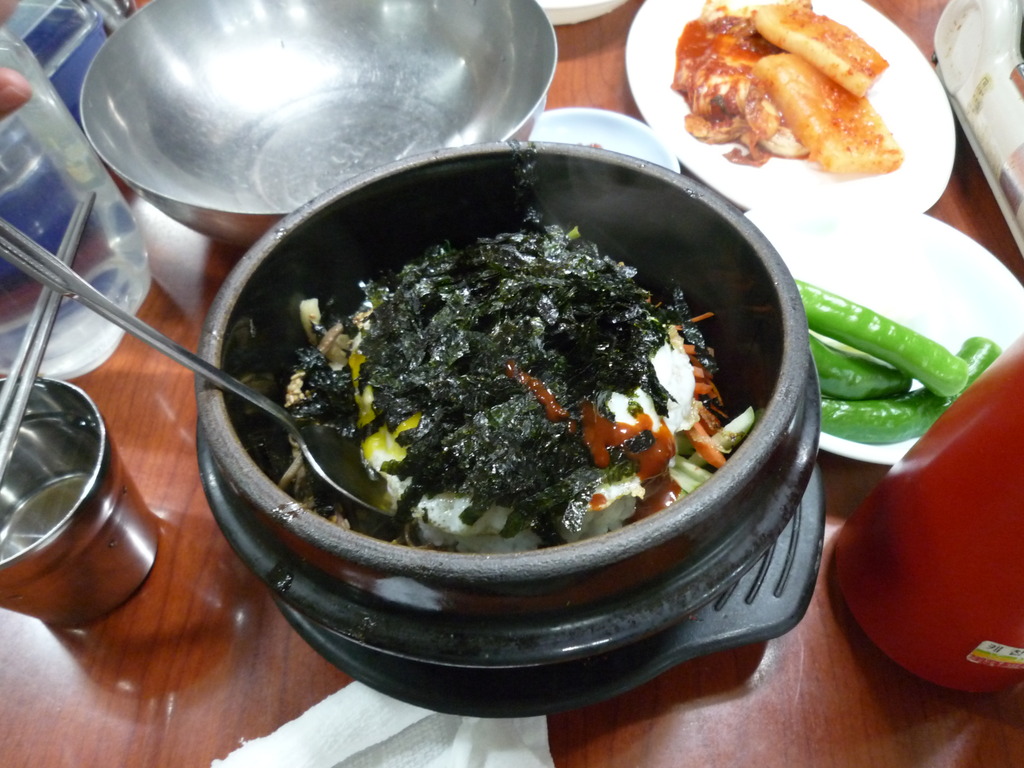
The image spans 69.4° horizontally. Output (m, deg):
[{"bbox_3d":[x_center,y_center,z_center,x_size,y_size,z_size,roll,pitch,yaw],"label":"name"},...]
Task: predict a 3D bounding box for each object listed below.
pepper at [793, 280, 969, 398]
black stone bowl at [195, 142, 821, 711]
[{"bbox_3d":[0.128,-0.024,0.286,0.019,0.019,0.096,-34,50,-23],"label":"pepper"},{"bbox_3d":[-0.002,0.004,0.243,0.188,0.083,0.188,-2,49,3],"label":"black stone bowl"}]

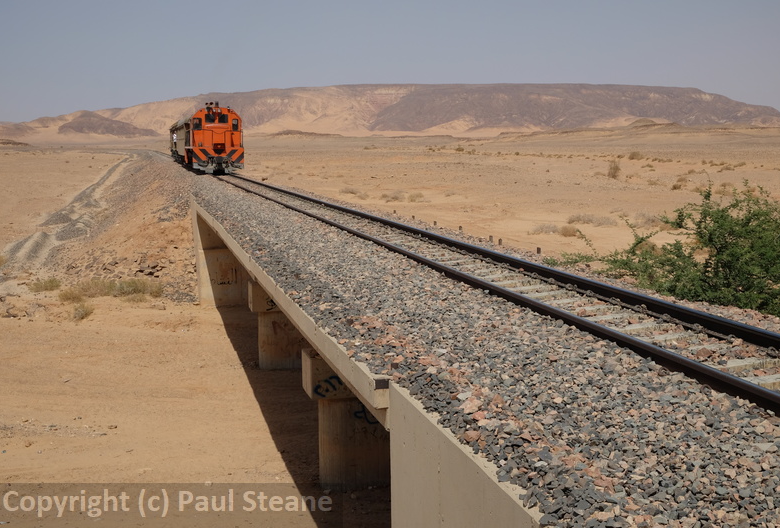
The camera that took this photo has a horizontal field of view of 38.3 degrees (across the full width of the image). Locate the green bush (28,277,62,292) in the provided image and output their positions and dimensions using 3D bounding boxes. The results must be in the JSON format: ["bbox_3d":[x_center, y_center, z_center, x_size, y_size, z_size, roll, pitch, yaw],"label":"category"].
[{"bbox_3d":[-10.717,0.636,34.800,0.980,0.420,0.750,-2,6,-17],"label":"green bush"}]

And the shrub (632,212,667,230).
[{"bbox_3d":[14.164,-2.311,61.000,1.950,0.870,1.500,1,6,13],"label":"shrub"}]

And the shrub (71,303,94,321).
[{"bbox_3d":[-8.469,1.313,31.000,0.610,0.460,0.540,-2,6,-15],"label":"shrub"}]

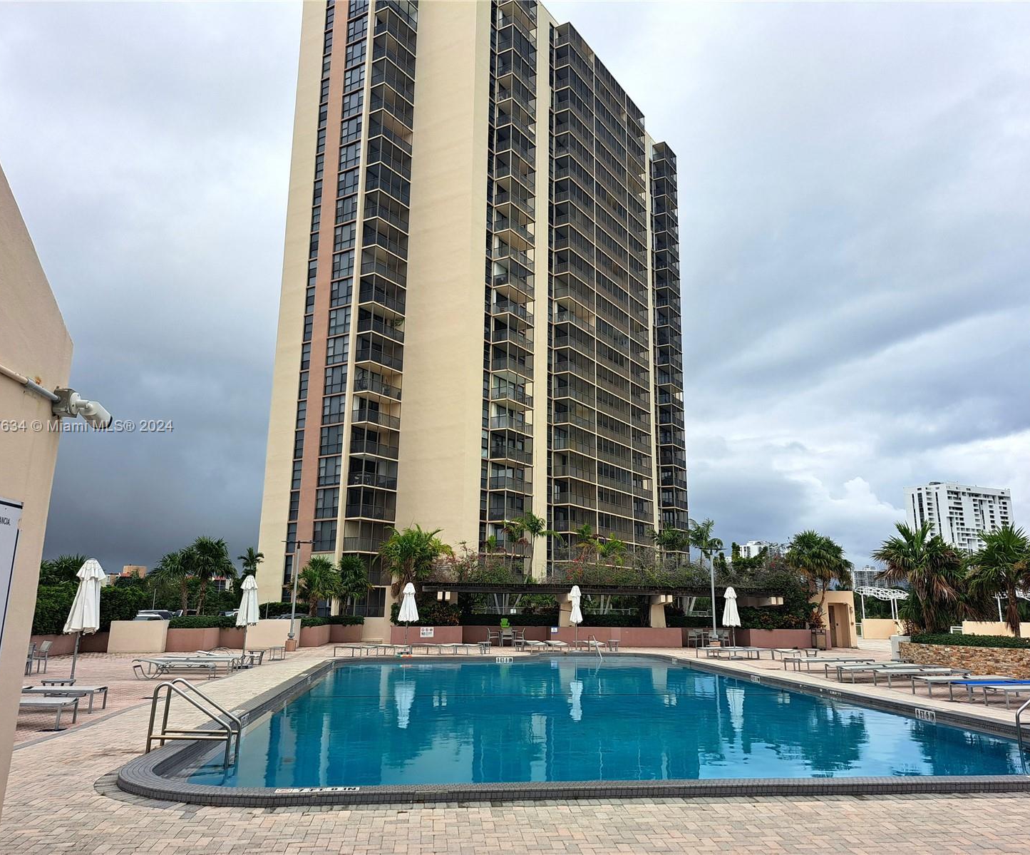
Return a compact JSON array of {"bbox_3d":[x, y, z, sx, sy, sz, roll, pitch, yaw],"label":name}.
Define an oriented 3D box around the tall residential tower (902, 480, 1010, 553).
[{"bbox_3d":[254.000,72.000,444.000,58.000,75.000,25.000,7,-15,-27],"label":"tall residential tower"}]

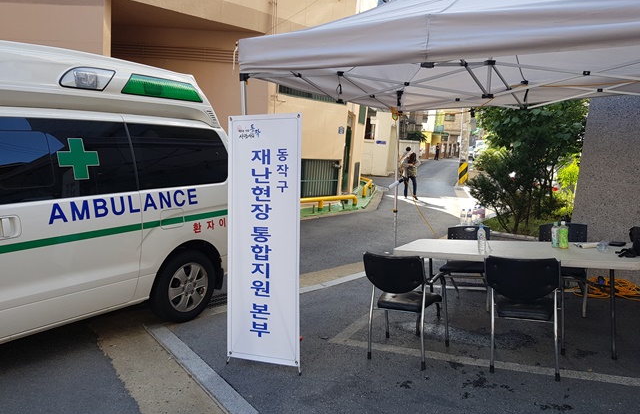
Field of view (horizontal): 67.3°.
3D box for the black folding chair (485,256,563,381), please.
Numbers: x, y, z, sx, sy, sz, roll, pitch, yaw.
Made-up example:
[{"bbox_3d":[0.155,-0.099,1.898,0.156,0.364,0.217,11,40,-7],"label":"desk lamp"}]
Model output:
[{"bbox_3d":[1.442,0.709,3.376,0.520,0.800,0.546,0,5,26],"label":"black folding chair"}]

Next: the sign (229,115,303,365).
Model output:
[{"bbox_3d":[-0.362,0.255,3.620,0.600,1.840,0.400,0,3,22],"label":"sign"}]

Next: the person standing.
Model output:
[{"bbox_3d":[3.062,-1.005,16.000,0.550,1.570,0.420,0,7,-12],"label":"person standing"}]

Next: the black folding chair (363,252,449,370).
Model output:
[{"bbox_3d":[0.648,0.721,3.661,0.520,0.800,0.546,0,5,29],"label":"black folding chair"}]

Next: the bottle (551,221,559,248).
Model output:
[{"bbox_3d":[1.870,0.221,3.804,0.066,0.205,0.066,-1,5,24],"label":"bottle"}]

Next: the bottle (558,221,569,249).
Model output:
[{"bbox_3d":[1.901,0.218,3.743,0.069,0.217,0.069,-1,5,24],"label":"bottle"}]

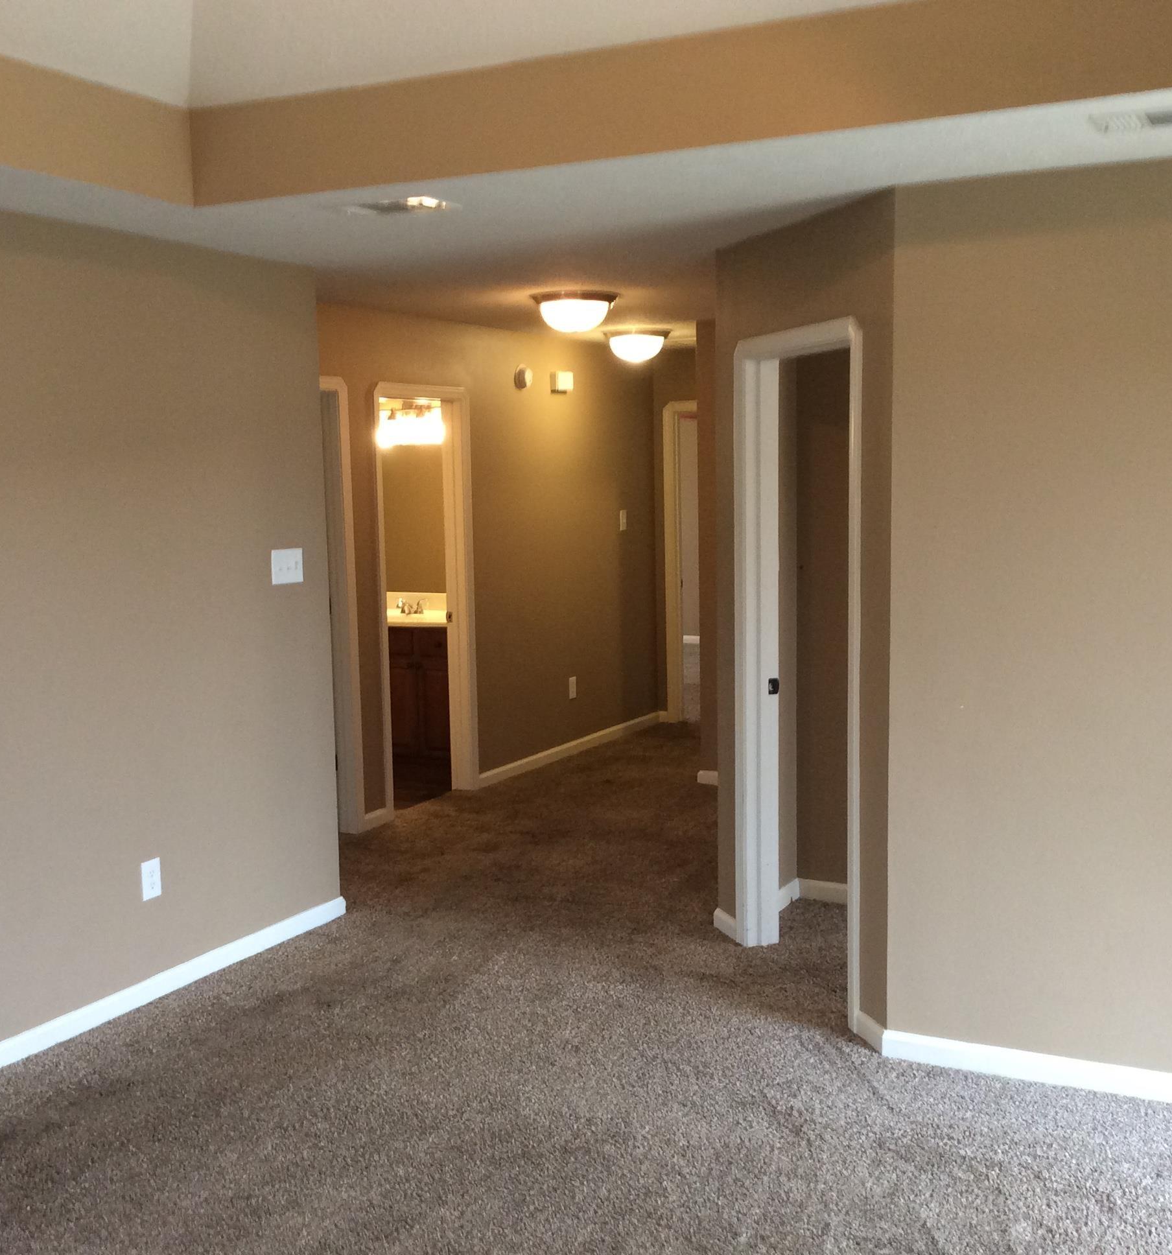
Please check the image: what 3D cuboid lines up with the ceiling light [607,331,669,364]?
[{"bbox_3d":[0.290,-1.546,8.524,0.370,0.160,0.370,-1,6,0],"label":"ceiling light"}]

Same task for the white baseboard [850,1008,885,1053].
[{"bbox_3d":[0.820,1.174,4.497,0.018,0.080,0.175,-3,6,-16],"label":"white baseboard"}]

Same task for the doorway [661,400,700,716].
[{"bbox_3d":[0.940,-0.410,10.014,0.880,2.095,0.145,2,7,27],"label":"doorway"}]

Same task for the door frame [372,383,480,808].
[{"bbox_3d":[-0.827,-0.149,7.758,0.145,2.095,0.867,2,7,27],"label":"door frame"}]

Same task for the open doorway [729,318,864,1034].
[{"bbox_3d":[0.711,0.117,4.935,0.145,2.095,0.950,-3,6,-16],"label":"open doorway"}]

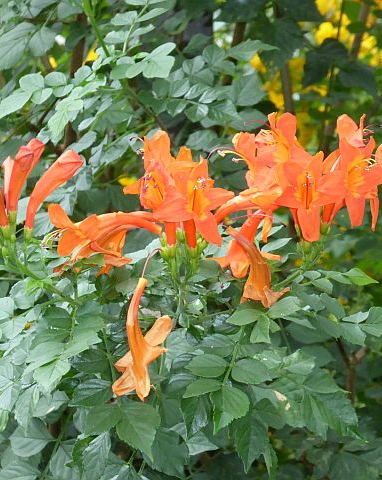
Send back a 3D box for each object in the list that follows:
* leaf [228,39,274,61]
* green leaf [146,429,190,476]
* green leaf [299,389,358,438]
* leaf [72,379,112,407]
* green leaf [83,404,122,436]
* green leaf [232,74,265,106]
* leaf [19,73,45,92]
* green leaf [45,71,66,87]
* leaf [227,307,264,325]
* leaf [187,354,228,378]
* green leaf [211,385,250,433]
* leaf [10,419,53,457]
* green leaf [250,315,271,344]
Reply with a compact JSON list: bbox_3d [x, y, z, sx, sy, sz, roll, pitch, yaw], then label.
[{"bbox_3d":[0.036,-0.116,1.800,0.028,0.014,0.011,-5,-33,-3],"label":"leaf"},{"bbox_3d":[-0.013,0.114,1.580,0.020,0.028,0.011,-35,-11,-15],"label":"green leaf"},{"bbox_3d":[0.075,0.094,1.610,0.041,0.009,0.025,39,58,11],"label":"green leaf"},{"bbox_3d":[-0.049,0.075,1.450,0.021,0.004,0.017,-27,48,-17],"label":"leaf"},{"bbox_3d":[-0.051,0.103,1.700,0.027,0.005,0.018,-40,63,-16],"label":"green leaf"},{"bbox_3d":[0.031,-0.080,1.580,0.018,0.019,0.004,31,-20,8],"label":"green leaf"},{"bbox_3d":[-0.081,-0.080,1.500,0.013,0.004,0.012,25,51,6],"label":"leaf"},{"bbox_3d":[-0.081,-0.096,1.781,0.015,0.003,0.012,25,60,23],"label":"green leaf"},{"bbox_3d":[0.030,0.043,1.691,0.021,0.004,0.014,-12,46,-12],"label":"leaf"},{"bbox_3d":[0.009,0.072,1.690,0.025,0.016,0.005,-2,-33,2],"label":"leaf"},{"bbox_3d":[0.021,0.097,1.680,0.023,0.032,0.006,8,-30,1],"label":"green leaf"},{"bbox_3d":[-0.086,0.107,1.600,0.024,0.021,0.010,0,-20,0],"label":"leaf"},{"bbox_3d":[0.041,0.051,1.680,0.011,0.019,0.004,6,-30,3],"label":"green leaf"}]

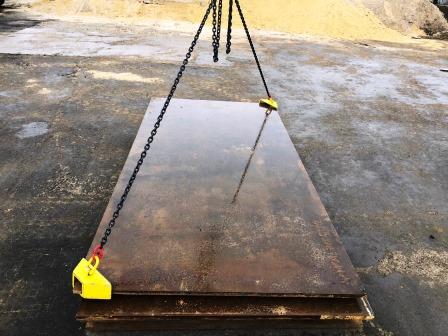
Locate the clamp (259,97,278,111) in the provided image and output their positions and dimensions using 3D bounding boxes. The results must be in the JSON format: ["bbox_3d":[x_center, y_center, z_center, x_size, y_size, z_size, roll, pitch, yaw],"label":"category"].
[{"bbox_3d":[0.544,-0.785,4.398,0.255,0.155,0.130,27,37,35],"label":"clamp"}]

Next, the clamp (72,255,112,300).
[{"bbox_3d":[-0.684,0.571,1.875,0.255,0.155,0.130,27,37,35],"label":"clamp"}]

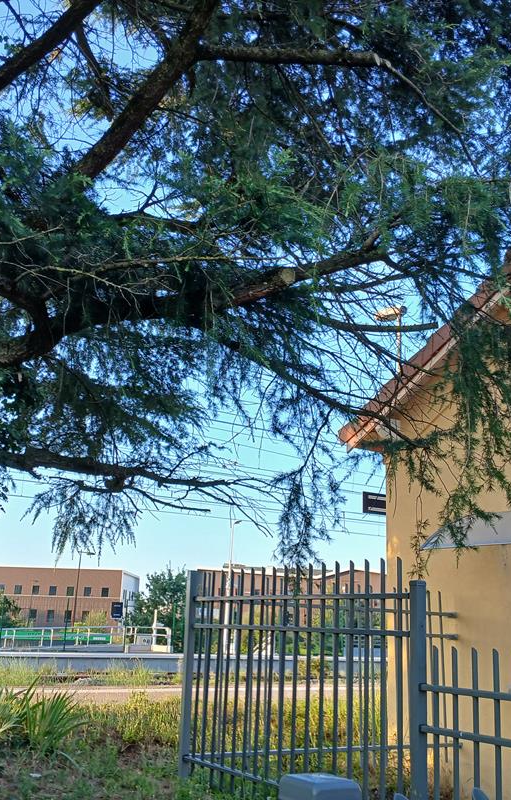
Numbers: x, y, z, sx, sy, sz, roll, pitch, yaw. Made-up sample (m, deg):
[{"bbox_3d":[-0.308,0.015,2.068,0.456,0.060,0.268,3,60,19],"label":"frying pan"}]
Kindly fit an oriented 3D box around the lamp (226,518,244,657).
[{"bbox_3d":[-0.930,7.492,32.317,0.280,5.392,0.750,12,-19,-32],"label":"lamp"}]

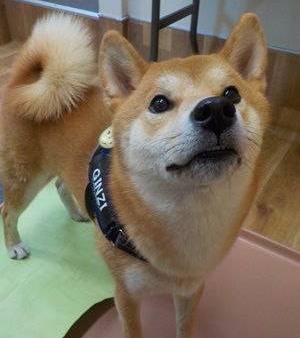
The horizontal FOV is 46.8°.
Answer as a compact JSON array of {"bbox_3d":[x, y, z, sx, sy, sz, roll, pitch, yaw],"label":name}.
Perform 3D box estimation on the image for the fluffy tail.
[{"bbox_3d":[-0.182,-0.187,0.640,0.140,0.175,0.155,-25,42,-35],"label":"fluffy tail"}]

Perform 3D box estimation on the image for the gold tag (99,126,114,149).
[{"bbox_3d":[-0.052,-0.041,0.450,0.031,0.031,0.018,1,0,-1],"label":"gold tag"}]

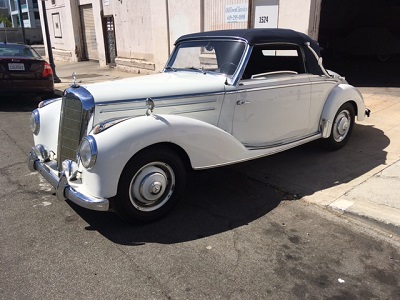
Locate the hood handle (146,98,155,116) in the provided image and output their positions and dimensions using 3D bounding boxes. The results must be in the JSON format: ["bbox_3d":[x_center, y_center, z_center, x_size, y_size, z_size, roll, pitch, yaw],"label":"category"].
[{"bbox_3d":[-0.393,-0.332,2.625,0.060,0.138,0.080,-16,23,-37],"label":"hood handle"}]

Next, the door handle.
[{"bbox_3d":[0.412,-0.450,3.176,0.175,0.040,0.050,-16,23,-37],"label":"door handle"}]

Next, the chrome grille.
[{"bbox_3d":[-1.094,-0.160,2.946,0.150,0.770,0.500,-4,15,-40],"label":"chrome grille"}]

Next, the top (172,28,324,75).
[{"bbox_3d":[0.640,-1.204,4.126,1.550,0.550,1.300,-16,23,-37],"label":"top"}]

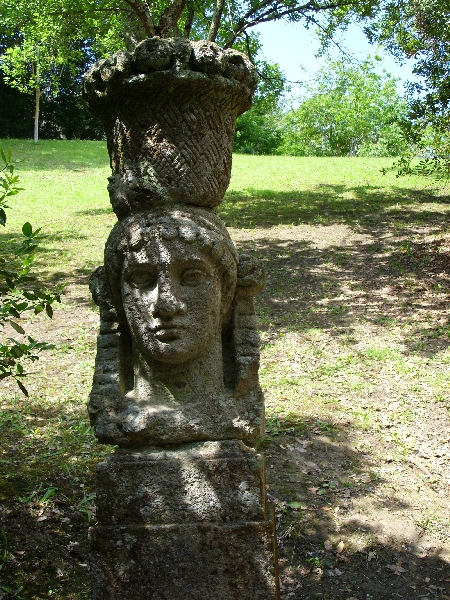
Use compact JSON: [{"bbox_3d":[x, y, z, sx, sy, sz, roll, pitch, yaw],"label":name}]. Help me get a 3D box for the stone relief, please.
[{"bbox_3d":[-0.135,0.078,2.750,0.500,0.670,0.410,-2,0,5],"label":"stone relief"}]

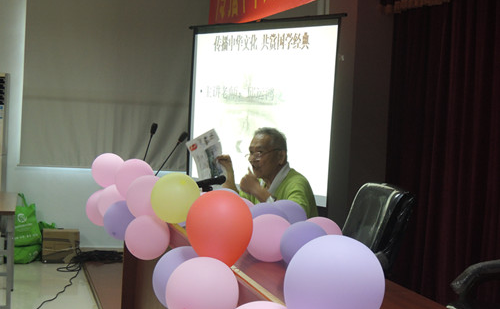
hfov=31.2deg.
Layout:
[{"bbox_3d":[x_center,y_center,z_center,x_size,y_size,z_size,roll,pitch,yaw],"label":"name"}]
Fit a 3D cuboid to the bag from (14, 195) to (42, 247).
[{"bbox_3d":[-2.056,0.632,8.200,0.330,0.540,0.200,2,2,-13],"label":"bag"}]

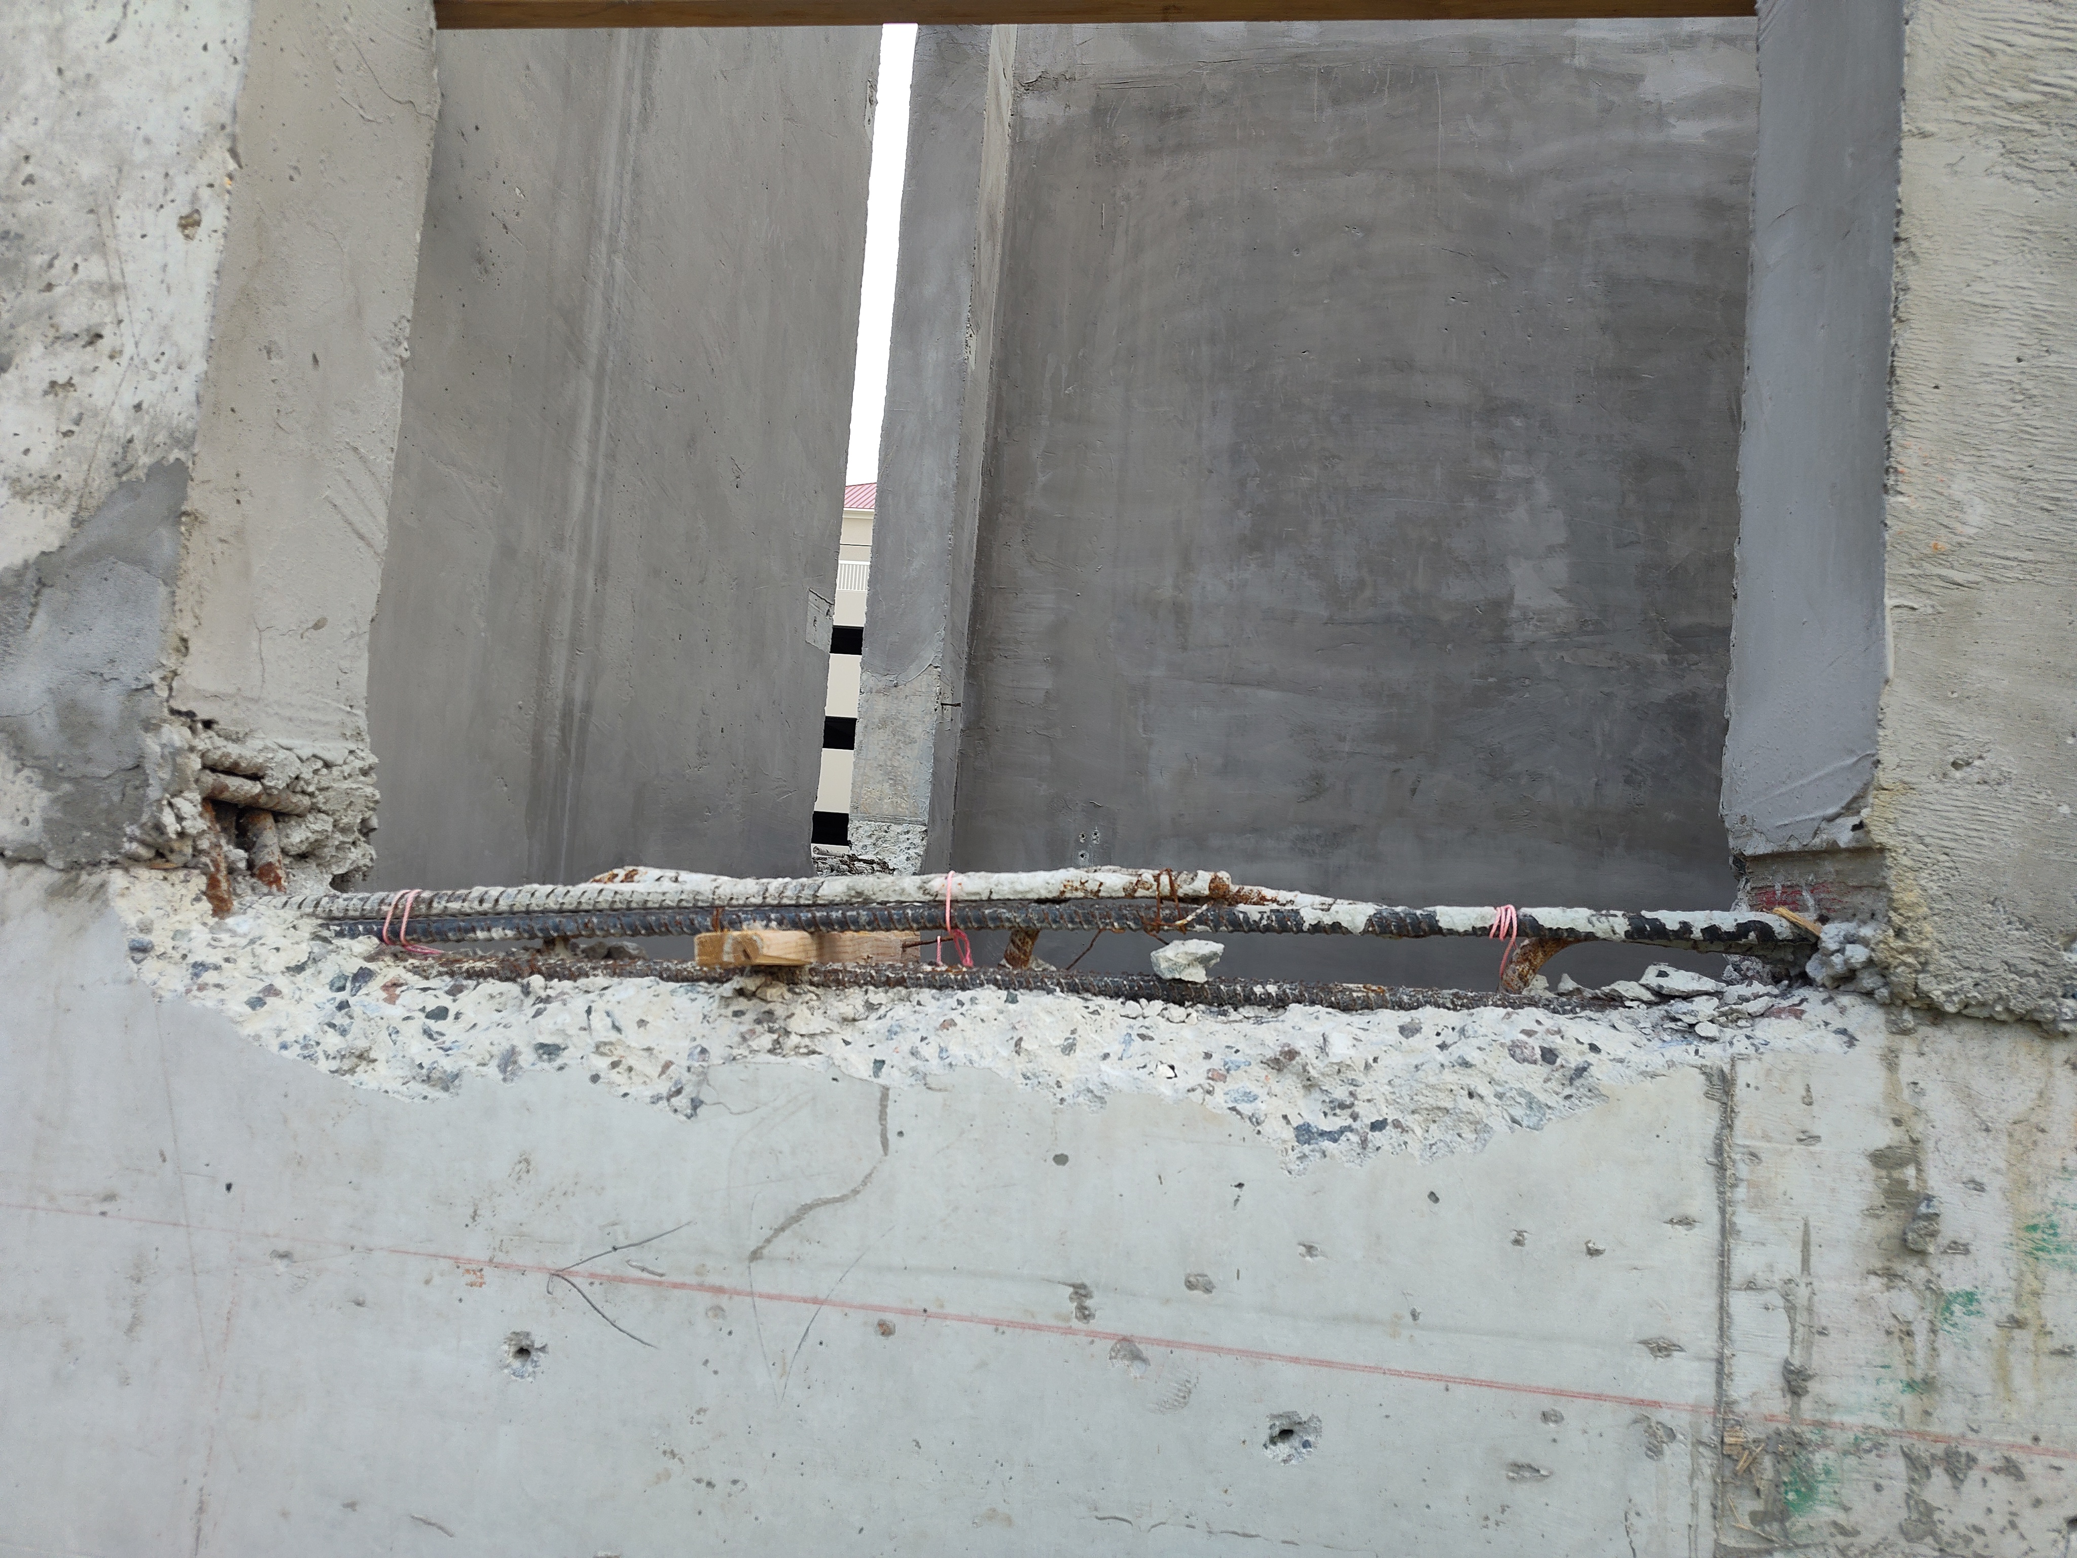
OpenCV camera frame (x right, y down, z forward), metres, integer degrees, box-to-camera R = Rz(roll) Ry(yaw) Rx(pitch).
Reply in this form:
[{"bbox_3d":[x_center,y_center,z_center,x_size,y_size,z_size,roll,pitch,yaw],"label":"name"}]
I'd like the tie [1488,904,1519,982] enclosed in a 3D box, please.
[{"bbox_3d":[0.292,0.102,0.865,0.019,0.048,0.025,3,-3,8],"label":"tie"}]

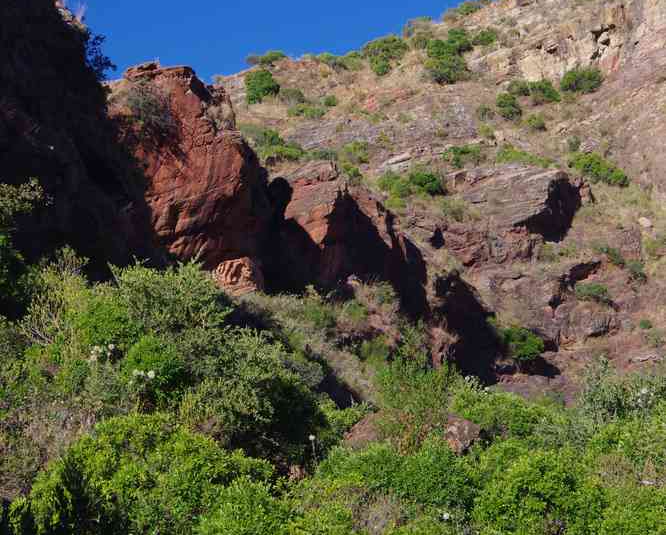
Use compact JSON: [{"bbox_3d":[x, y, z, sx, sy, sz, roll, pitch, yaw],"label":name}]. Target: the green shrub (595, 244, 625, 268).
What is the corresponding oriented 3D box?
[{"bbox_3d":[14.382,-0.624,140.000,1.560,1.110,1.330,0,-8,0],"label":"green shrub"}]

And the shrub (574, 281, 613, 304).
[{"bbox_3d":[12.969,1.245,134.000,1.890,1.160,1.610,0,-8,0],"label":"shrub"}]

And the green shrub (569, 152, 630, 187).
[{"bbox_3d":[15.093,-5.628,153.000,3.410,1.990,2.900,0,-8,0],"label":"green shrub"}]

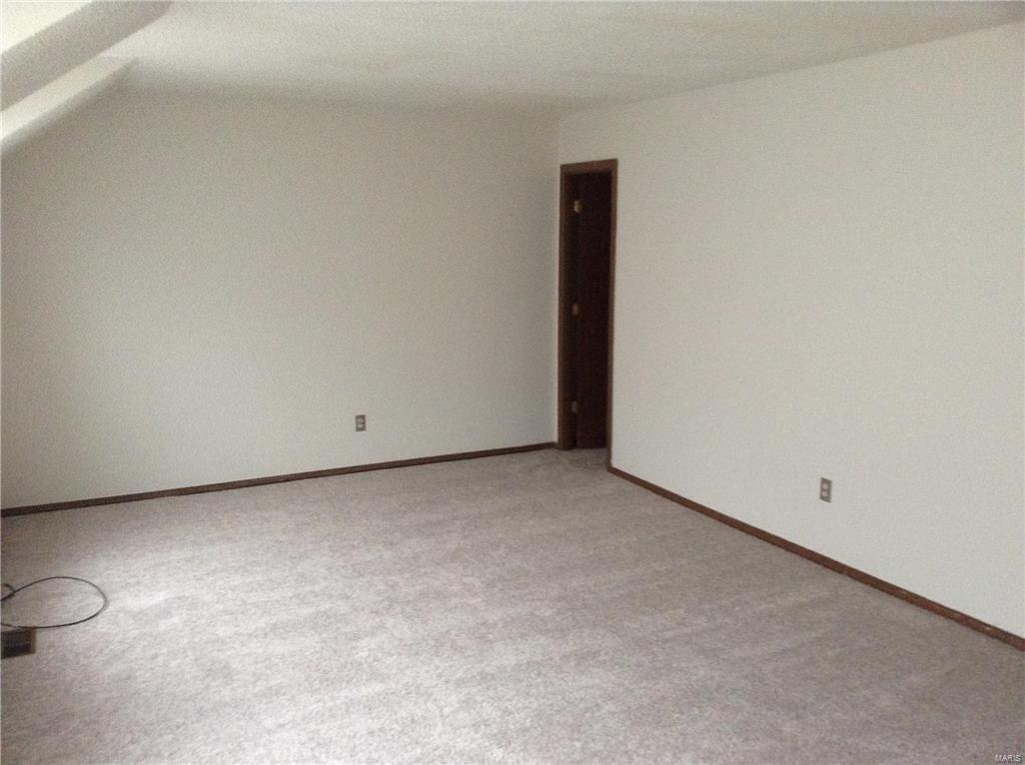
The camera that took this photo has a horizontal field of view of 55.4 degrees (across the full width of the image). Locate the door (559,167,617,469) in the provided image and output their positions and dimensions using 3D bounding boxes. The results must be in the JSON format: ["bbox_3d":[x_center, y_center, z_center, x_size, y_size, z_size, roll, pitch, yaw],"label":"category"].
[{"bbox_3d":[0.565,-0.478,6.878,0.130,2.100,0.750,-5,11,-26],"label":"door"}]

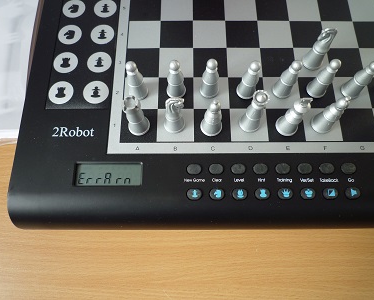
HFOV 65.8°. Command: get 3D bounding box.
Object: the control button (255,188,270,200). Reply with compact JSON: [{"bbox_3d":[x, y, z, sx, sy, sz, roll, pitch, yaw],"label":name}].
[{"bbox_3d":[0.059,0.035,0.227,0.013,0.003,0.010,0,72,0],"label":"control button"}]

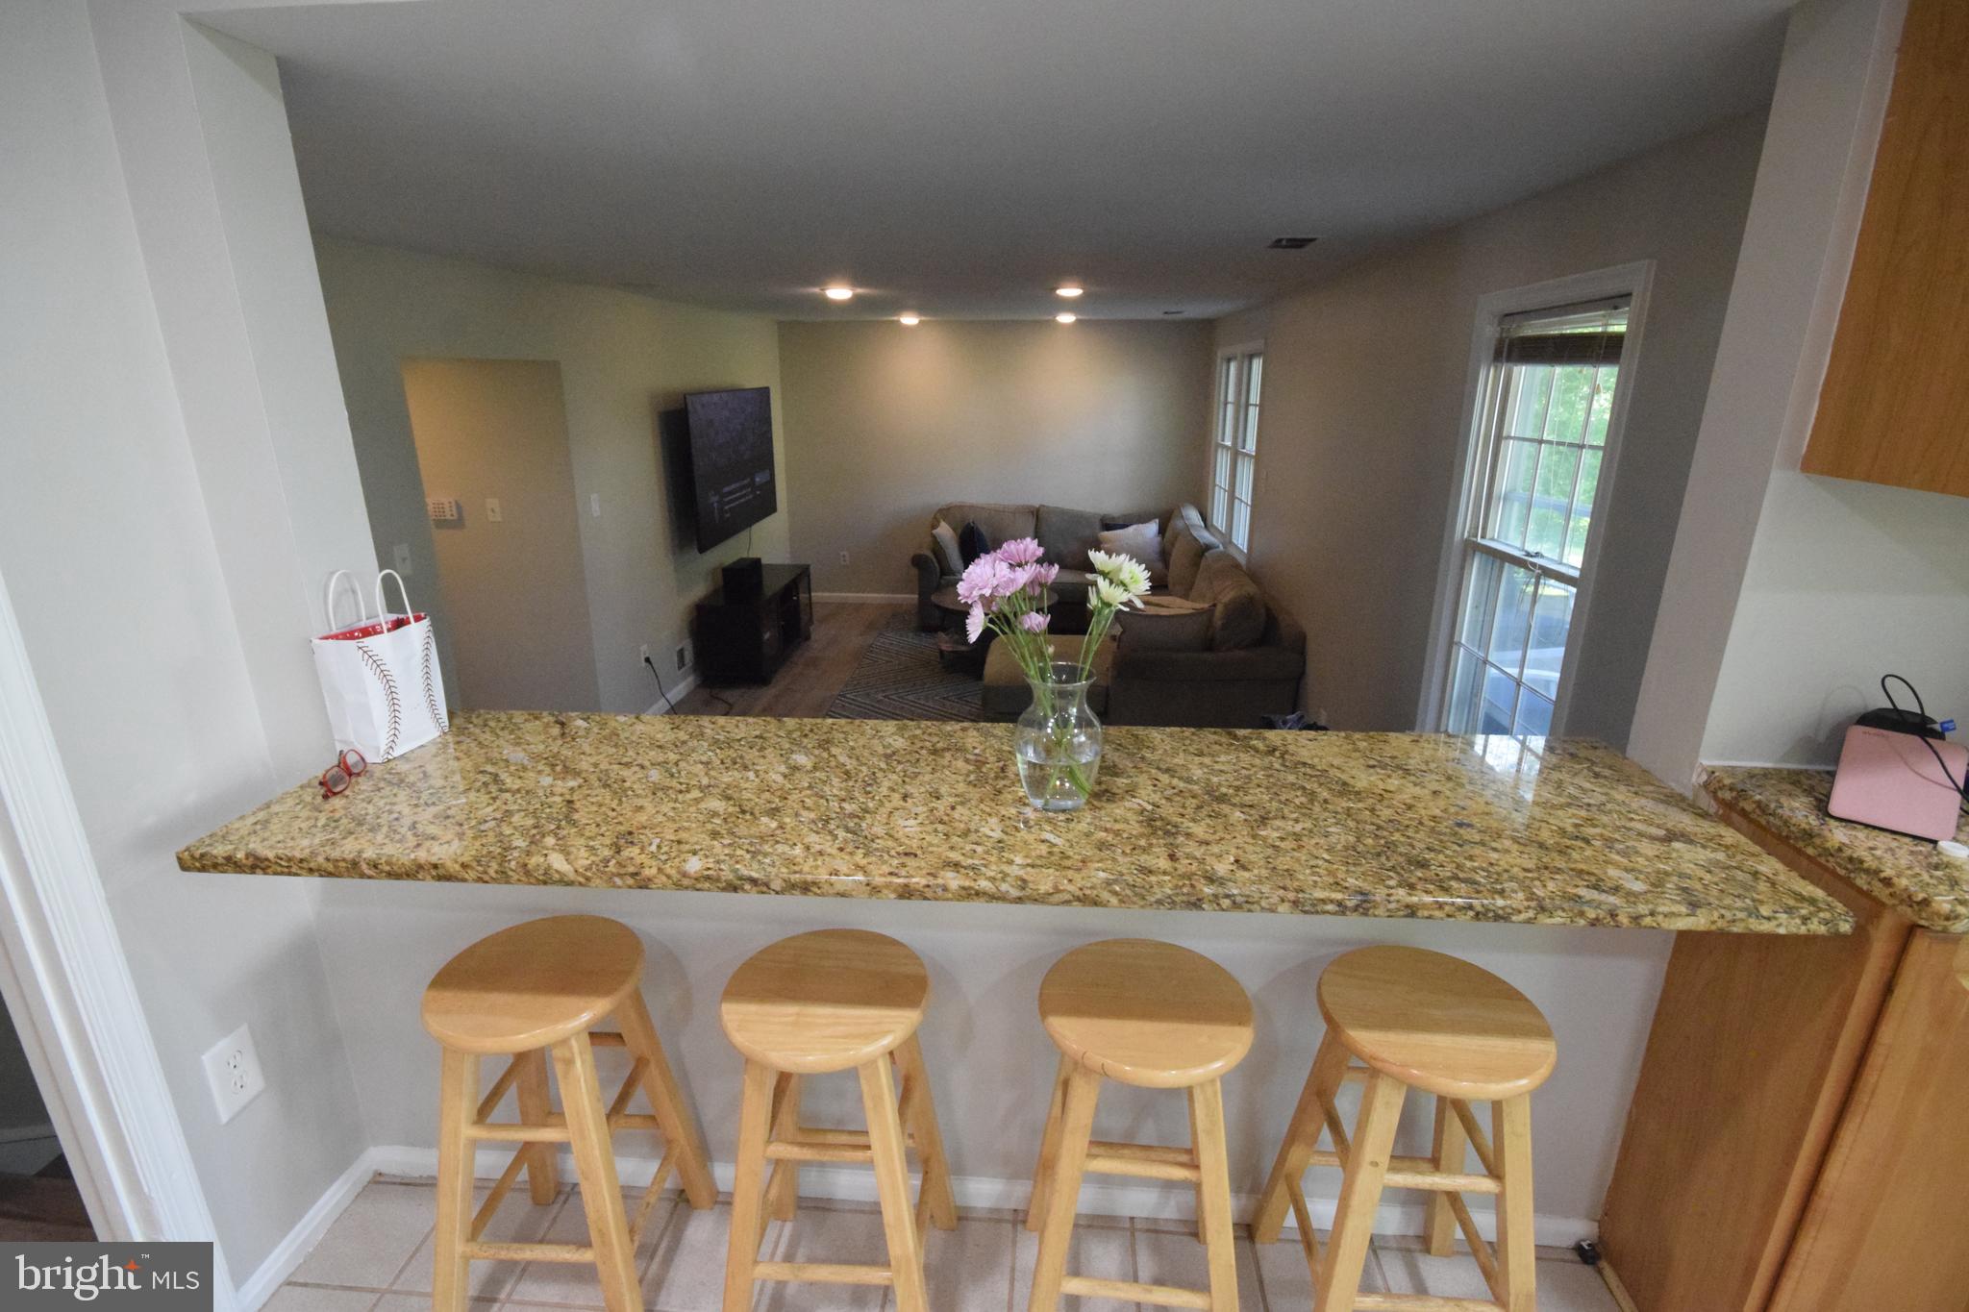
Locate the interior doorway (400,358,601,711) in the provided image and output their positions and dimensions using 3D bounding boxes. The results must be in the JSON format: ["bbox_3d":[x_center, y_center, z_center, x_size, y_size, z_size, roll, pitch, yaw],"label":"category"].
[{"bbox_3d":[-2.139,-0.279,3.978,0.120,2.026,1.058,1,17,4],"label":"interior doorway"}]

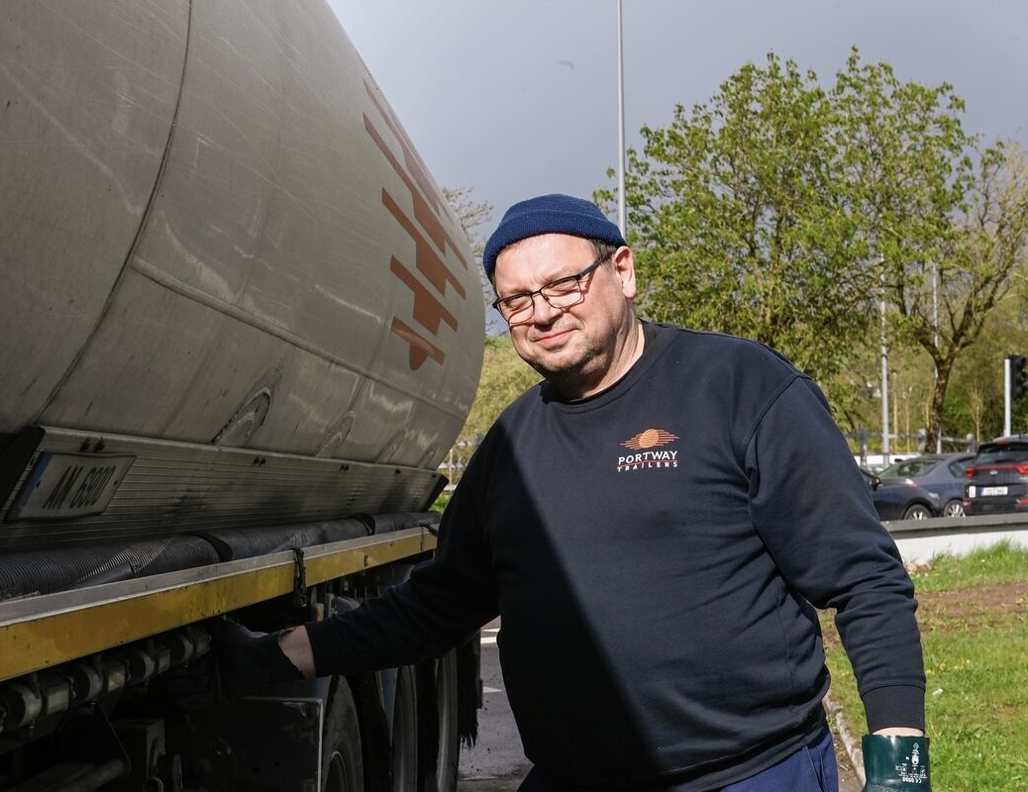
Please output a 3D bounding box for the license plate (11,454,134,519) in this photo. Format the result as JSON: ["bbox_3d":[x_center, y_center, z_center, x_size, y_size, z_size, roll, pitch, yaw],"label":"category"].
[{"bbox_3d":[-0.660,0.136,3.090,0.015,0.110,0.520,29,0,4],"label":"license plate"}]

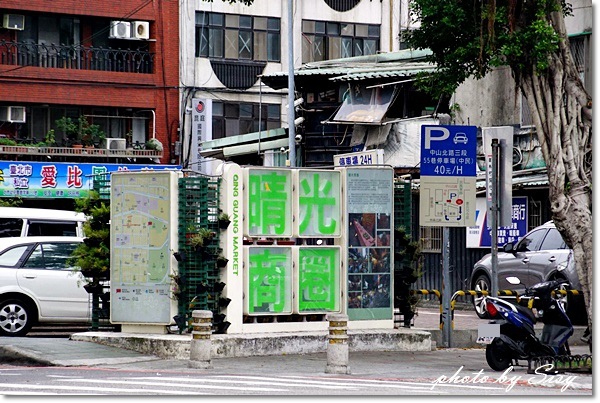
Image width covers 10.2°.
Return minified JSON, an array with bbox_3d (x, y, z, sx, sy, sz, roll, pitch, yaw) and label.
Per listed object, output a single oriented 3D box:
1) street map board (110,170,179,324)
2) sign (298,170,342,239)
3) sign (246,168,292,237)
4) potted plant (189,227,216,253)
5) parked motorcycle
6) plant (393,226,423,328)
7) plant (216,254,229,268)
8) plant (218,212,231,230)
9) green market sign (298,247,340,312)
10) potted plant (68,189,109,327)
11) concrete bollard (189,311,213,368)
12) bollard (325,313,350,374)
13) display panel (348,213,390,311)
[{"bbox_3d":[-2.135,0.647,46.461,1.080,2.100,0.170,-1,-1,40],"label":"street map board"},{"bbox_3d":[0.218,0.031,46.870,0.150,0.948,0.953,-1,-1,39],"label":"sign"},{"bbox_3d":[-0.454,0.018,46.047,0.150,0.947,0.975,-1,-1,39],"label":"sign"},{"bbox_3d":[-1.319,0.509,45.200,0.350,0.350,0.300,0,-1,-11],"label":"potted plant"},{"bbox_3d":[2.809,1.485,41.300,0.680,1.130,1.780,-1,-1,41],"label":"parked motorcycle"},{"bbox_3d":[1.539,1.088,48.300,0.440,1.450,0.440,-1,-1,39],"label":"plant"},{"bbox_3d":[-1.056,0.818,46.000,0.160,0.200,0.160,0,-1,39],"label":"plant"},{"bbox_3d":[-1.029,0.273,46.000,0.160,0.240,0.160,0,-1,39],"label":"plant"},{"bbox_3d":[0.238,1.103,47.435,0.120,0.960,0.950,0,-1,39],"label":"green market sign"},{"bbox_3d":[-2.923,0.827,47.300,0.600,1.950,0.480,-1,-1,40],"label":"potted plant"},{"bbox_3d":[-1.227,1.701,41.600,0.290,0.710,0.290,0,-1,0],"label":"concrete bollard"},{"bbox_3d":[0.445,1.689,40.000,0.290,0.710,0.290,0,-1,0],"label":"bollard"},{"bbox_3d":[0.942,0.834,47.704,0.120,1.356,0.965,-1,-1,39],"label":"display panel"}]

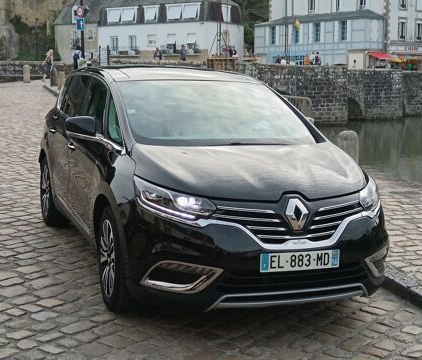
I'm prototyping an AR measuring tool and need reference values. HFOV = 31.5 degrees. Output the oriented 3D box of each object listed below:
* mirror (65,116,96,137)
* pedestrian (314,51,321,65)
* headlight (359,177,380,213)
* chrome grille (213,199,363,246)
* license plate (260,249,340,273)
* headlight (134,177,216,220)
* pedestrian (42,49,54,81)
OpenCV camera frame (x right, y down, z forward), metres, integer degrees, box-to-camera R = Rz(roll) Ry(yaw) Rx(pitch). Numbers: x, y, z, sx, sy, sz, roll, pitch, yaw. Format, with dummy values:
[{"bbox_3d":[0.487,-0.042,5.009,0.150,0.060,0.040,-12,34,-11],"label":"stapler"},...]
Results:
[{"bbox_3d":[-0.962,-0.403,5.505,0.220,0.155,0.130,-2,9,-21],"label":"mirror"},{"bbox_3d":[8.145,-8.906,57.000,0.500,1.720,0.350,1,7,0],"label":"pedestrian"},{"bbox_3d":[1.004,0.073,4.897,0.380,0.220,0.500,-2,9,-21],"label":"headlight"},{"bbox_3d":[0.492,0.248,4.395,1.000,0.260,0.160,-2,9,-21],"label":"chrome grille"},{"bbox_3d":[0.517,0.468,4.346,0.520,0.110,0.015,-2,9,-21],"label":"license plate"},{"bbox_3d":[-0.231,0.103,4.433,0.400,0.220,0.520,-2,9,-21],"label":"headlight"},{"bbox_3d":[-8.054,-5.633,37.000,0.550,1.650,0.550,5,9,30],"label":"pedestrian"}]

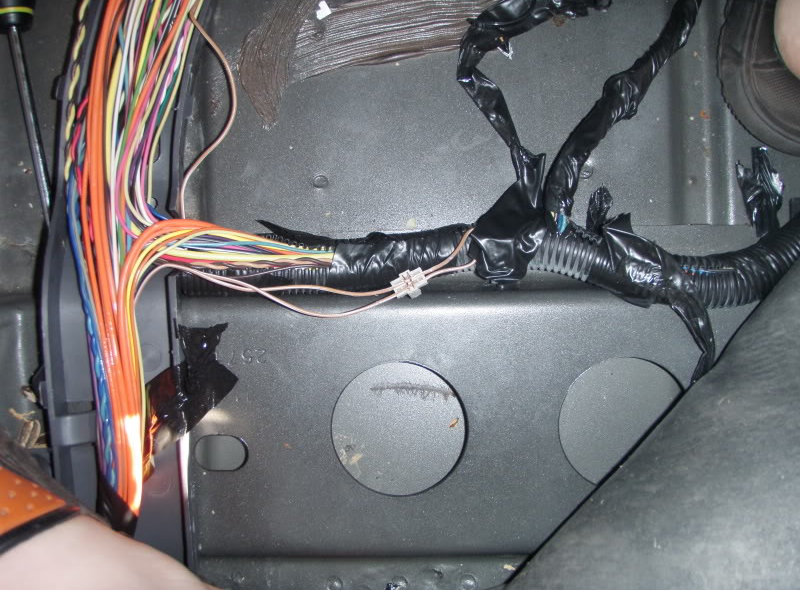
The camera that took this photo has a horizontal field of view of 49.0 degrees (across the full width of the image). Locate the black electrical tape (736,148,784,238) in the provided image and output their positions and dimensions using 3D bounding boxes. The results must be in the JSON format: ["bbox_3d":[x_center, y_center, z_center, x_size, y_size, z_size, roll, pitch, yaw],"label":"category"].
[{"bbox_3d":[0.164,-0.047,0.400,0.020,0.015,0.042,0,84,0],"label":"black electrical tape"}]

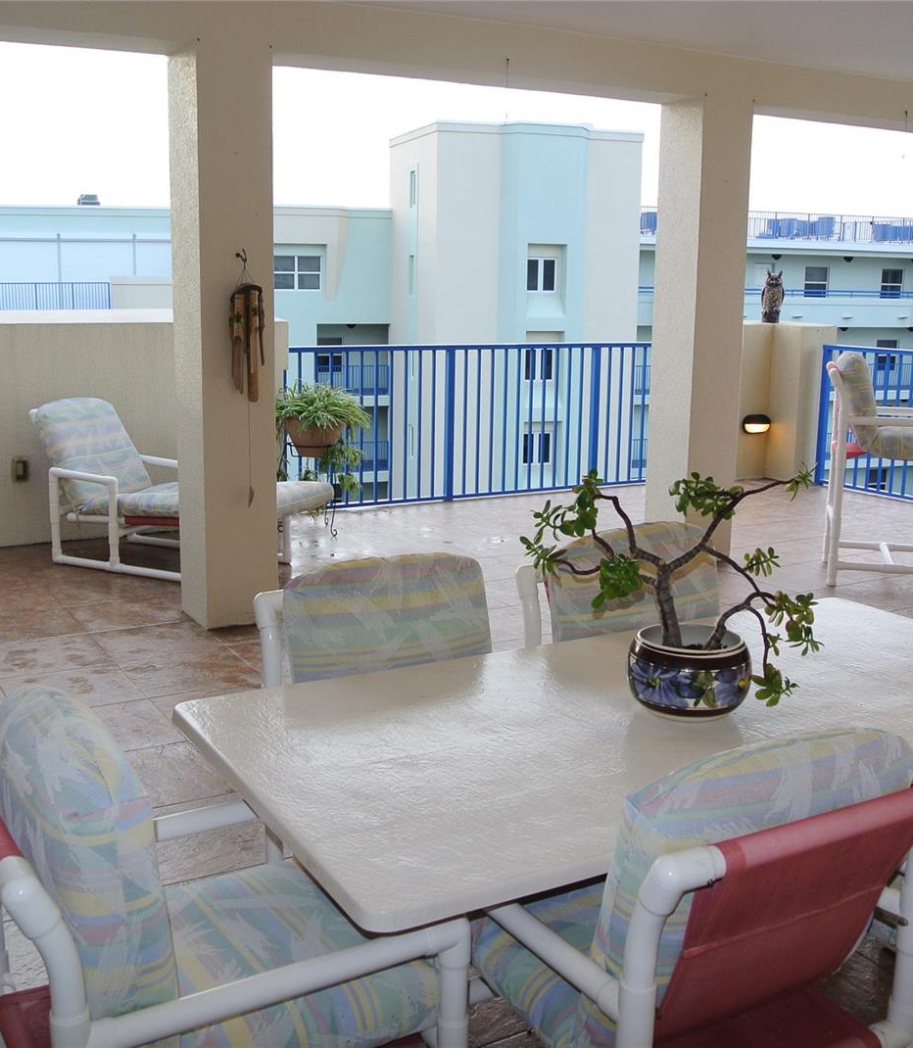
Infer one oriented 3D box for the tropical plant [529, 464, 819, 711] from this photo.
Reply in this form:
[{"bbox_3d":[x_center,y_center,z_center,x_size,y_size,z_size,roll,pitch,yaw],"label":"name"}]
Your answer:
[{"bbox_3d":[0.397,0.116,2.200,0.540,0.420,0.400,1,11,0],"label":"tropical plant"}]

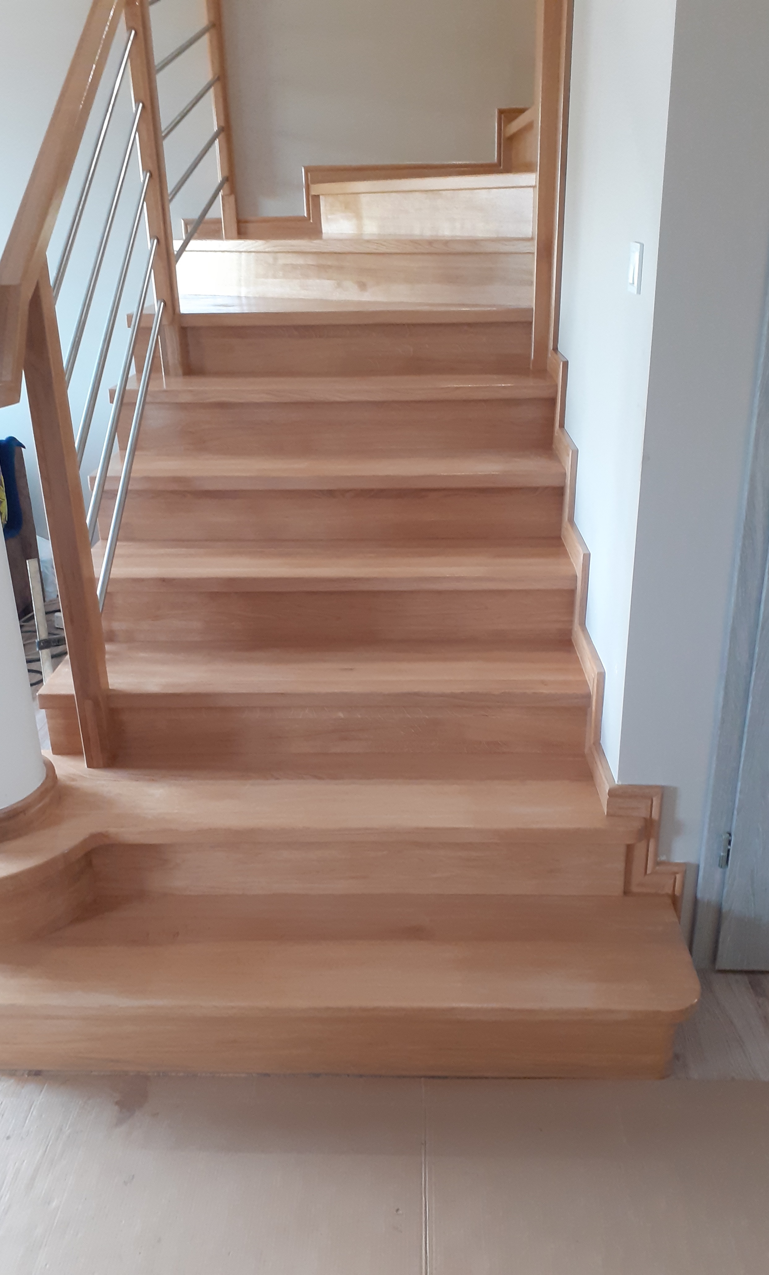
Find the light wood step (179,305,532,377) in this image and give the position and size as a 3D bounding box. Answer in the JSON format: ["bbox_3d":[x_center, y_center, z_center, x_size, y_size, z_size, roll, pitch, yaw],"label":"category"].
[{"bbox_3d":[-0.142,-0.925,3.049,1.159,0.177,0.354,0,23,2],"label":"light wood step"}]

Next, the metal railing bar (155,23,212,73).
[{"bbox_3d":[-0.614,-1.828,3.079,0.018,0.018,1.080,0,38,2],"label":"metal railing bar"}]

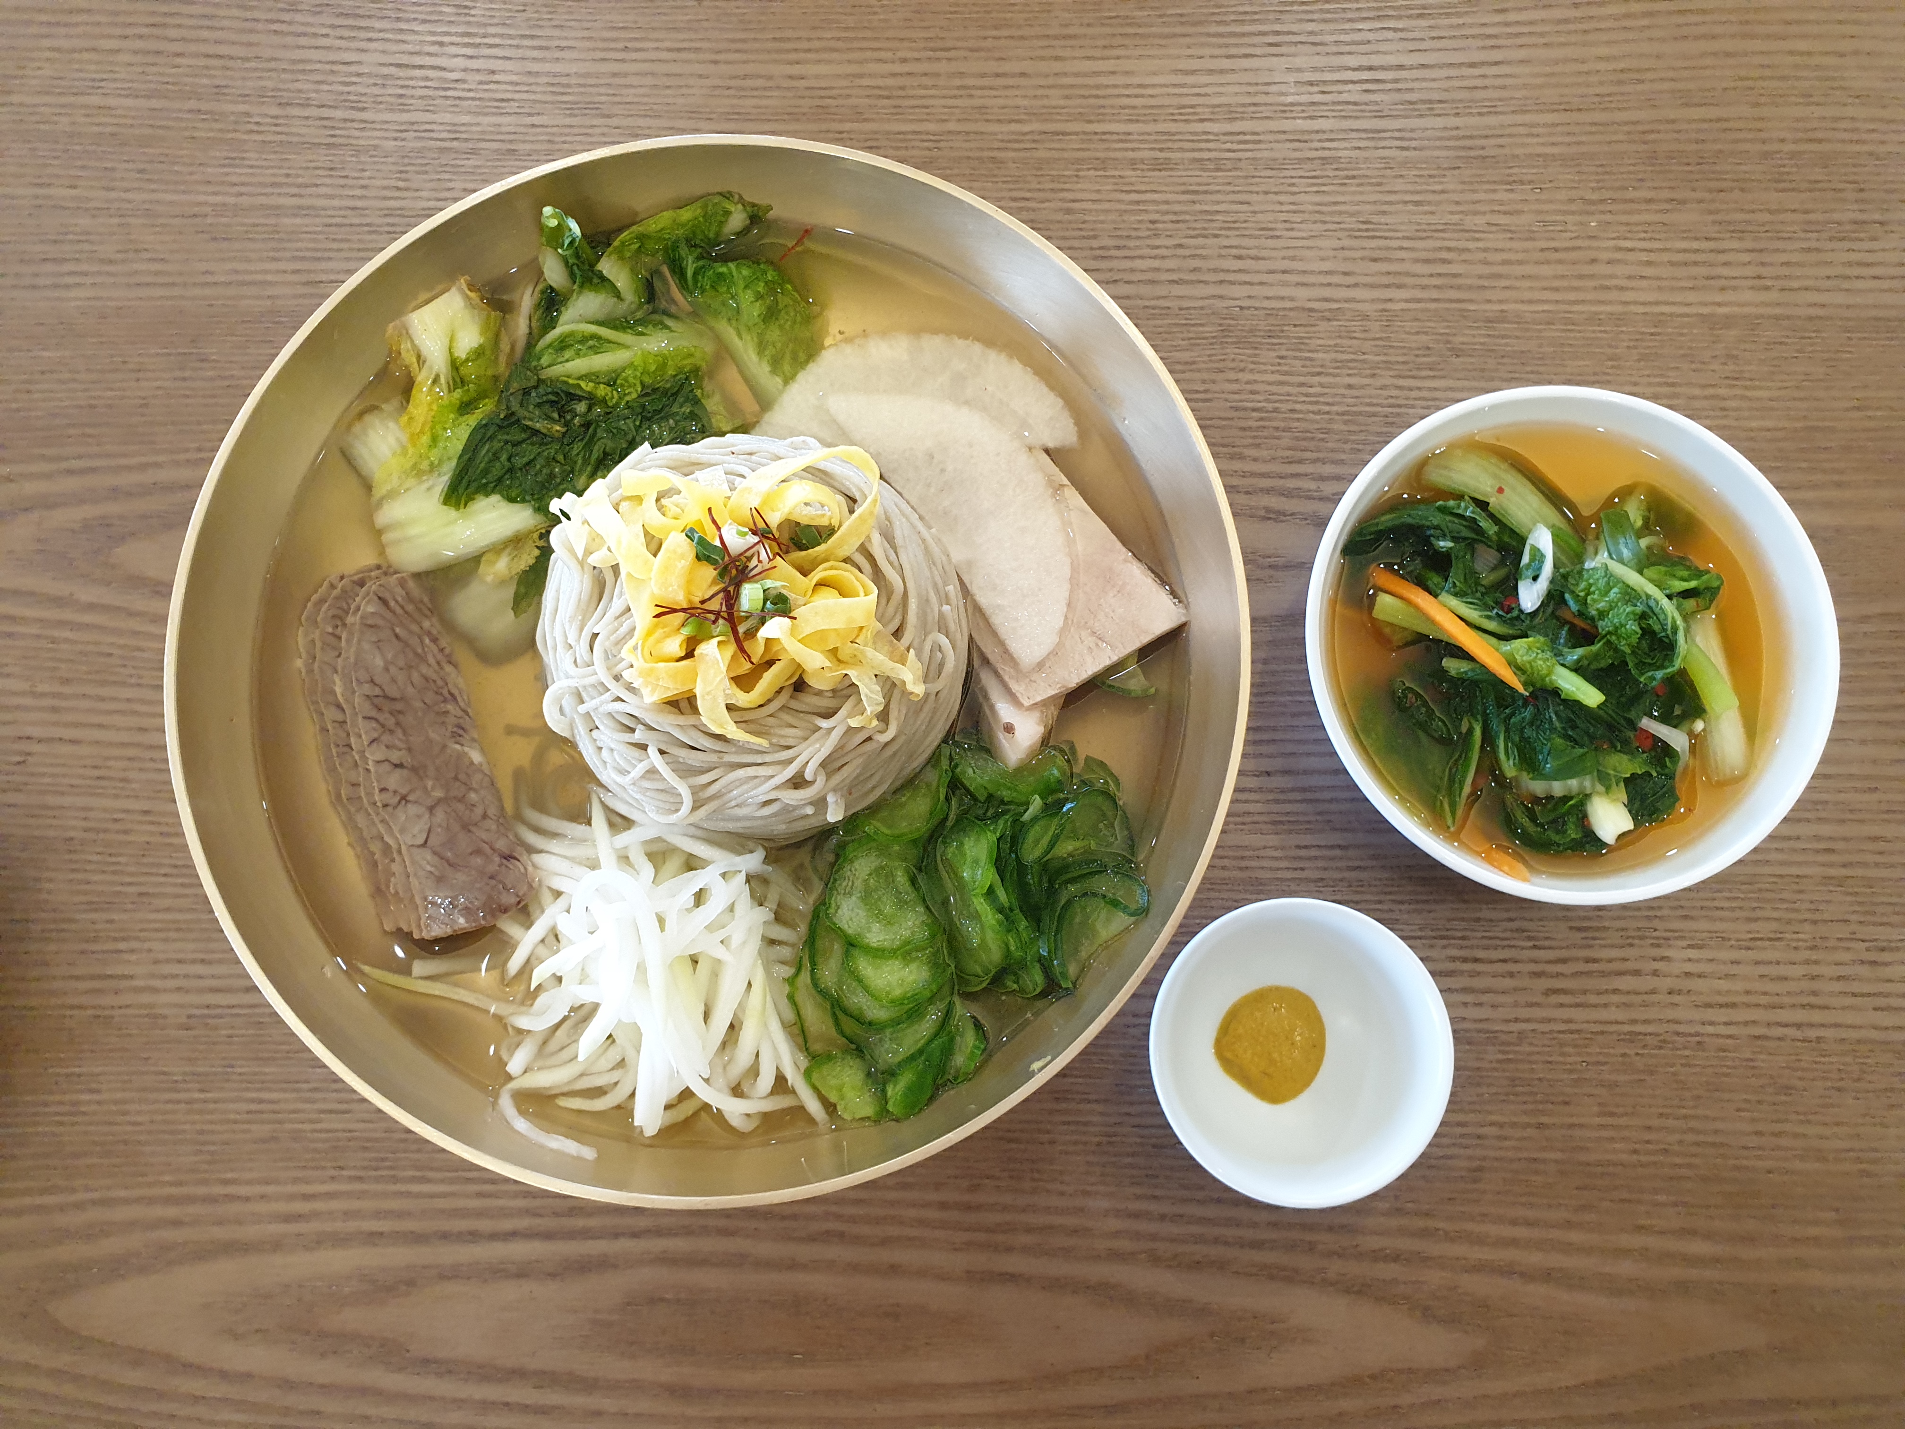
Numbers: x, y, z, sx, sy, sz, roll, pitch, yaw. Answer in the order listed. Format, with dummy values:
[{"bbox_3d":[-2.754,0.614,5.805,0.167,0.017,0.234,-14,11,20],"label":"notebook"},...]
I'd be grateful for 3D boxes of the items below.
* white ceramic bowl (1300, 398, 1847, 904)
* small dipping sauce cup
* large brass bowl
[{"bbox_3d":[0.145,-0.014,0.360,0.123,0.053,0.123,0,81,1],"label":"white ceramic bowl"},{"bbox_3d":[0.083,0.082,0.356,0.072,0.034,0.072,0,81,1],"label":"small dipping sauce cup"},{"bbox_3d":[-0.053,-0.010,0.351,0.238,0.078,0.238,0,81,1],"label":"large brass bowl"}]

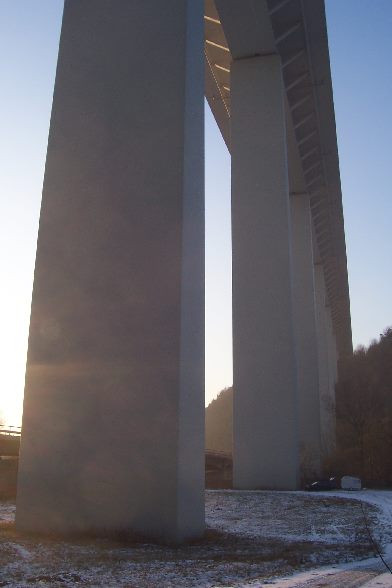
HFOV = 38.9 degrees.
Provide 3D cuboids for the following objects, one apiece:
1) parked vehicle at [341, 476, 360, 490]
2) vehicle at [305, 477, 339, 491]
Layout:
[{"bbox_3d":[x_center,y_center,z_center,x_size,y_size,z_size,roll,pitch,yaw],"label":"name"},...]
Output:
[{"bbox_3d":[23.037,28.128,82.424,3.100,2.100,2.000,-2,-18,10],"label":"parked vehicle"},{"bbox_3d":[17.285,26.382,76.662,4.500,1.550,1.800,6,-19,-17],"label":"vehicle"}]

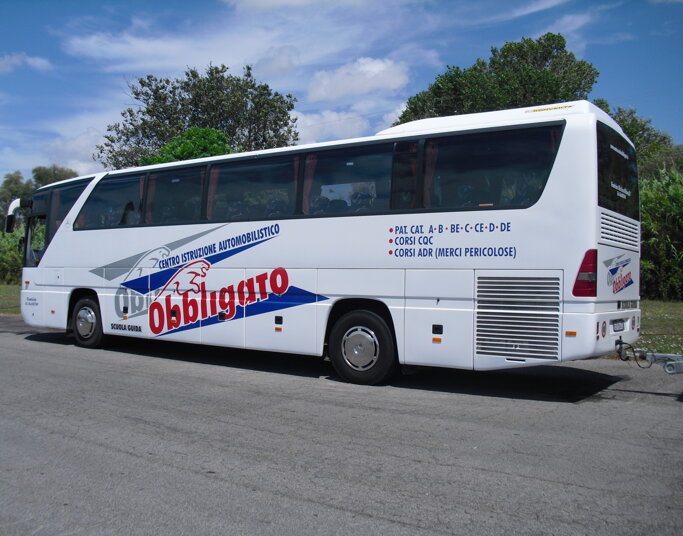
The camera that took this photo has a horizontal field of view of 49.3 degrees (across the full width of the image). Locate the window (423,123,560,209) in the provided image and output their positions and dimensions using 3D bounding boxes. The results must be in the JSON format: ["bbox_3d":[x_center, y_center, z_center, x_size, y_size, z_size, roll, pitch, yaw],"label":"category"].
[{"bbox_3d":[1.779,-1.172,8.999,1.830,0.960,0.080,0,0,37],"label":"window"}]

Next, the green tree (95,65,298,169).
[{"bbox_3d":[-6.091,-3.398,30.982,8.600,10.007,7.800,1,0,0],"label":"green tree"}]

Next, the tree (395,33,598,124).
[{"bbox_3d":[5.919,-3.700,28.981,9.000,10.815,8.000,1,0,0],"label":"tree"}]

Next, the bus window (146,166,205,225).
[{"bbox_3d":[-2.777,-1.191,12.432,1.420,0.940,0.080,0,0,37],"label":"bus window"}]

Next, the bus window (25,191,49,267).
[{"bbox_3d":[-6.081,-0.797,14.955,0.850,1.550,0.100,0,0,37],"label":"bus window"}]

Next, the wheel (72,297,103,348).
[{"bbox_3d":[-4.636,1.043,13.972,1.030,1.030,0.310,0,0,37],"label":"wheel"}]

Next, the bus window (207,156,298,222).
[{"bbox_3d":[-1.387,-1.182,11.385,1.900,0.940,0.080,0,0,37],"label":"bus window"}]

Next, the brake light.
[{"bbox_3d":[2.727,0.049,8.297,0.270,0.540,0.200,0,0,37],"label":"brake light"}]

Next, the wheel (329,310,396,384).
[{"bbox_3d":[0.356,1.074,10.211,1.030,1.030,0.320,0,0,37],"label":"wheel"}]

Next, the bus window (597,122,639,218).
[{"bbox_3d":[3.406,-1.187,9.188,0.140,1.000,2.050,0,0,37],"label":"bus window"}]

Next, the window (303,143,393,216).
[{"bbox_3d":[0.066,-1.188,10.290,1.520,0.950,0.080,0,0,37],"label":"window"}]

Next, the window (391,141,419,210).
[{"bbox_3d":[0.829,-1.193,9.715,0.410,0.930,0.080,0,0,37],"label":"window"}]

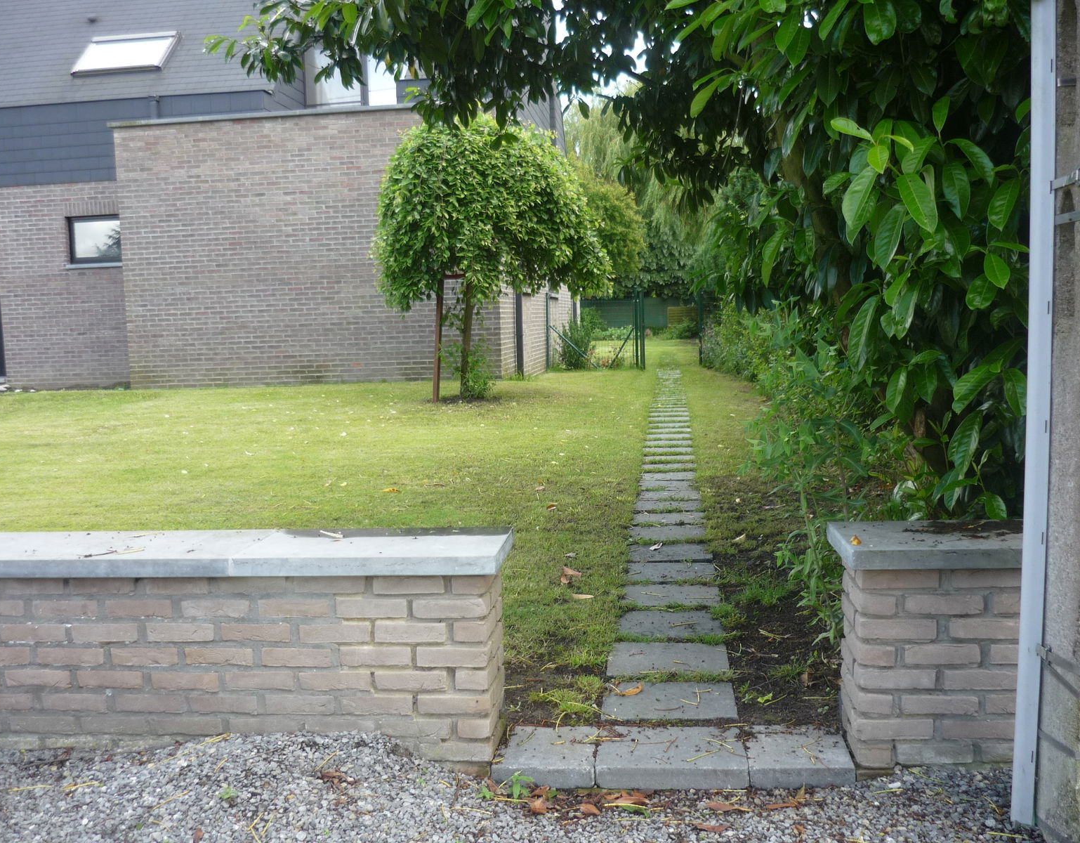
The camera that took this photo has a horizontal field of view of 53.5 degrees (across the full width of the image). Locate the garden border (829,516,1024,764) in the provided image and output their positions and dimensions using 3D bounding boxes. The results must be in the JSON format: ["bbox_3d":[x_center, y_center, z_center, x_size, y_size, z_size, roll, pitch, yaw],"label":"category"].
[{"bbox_3d":[1.015,0.552,2.715,0.480,0.542,0.345,-1,6,7],"label":"garden border"}]

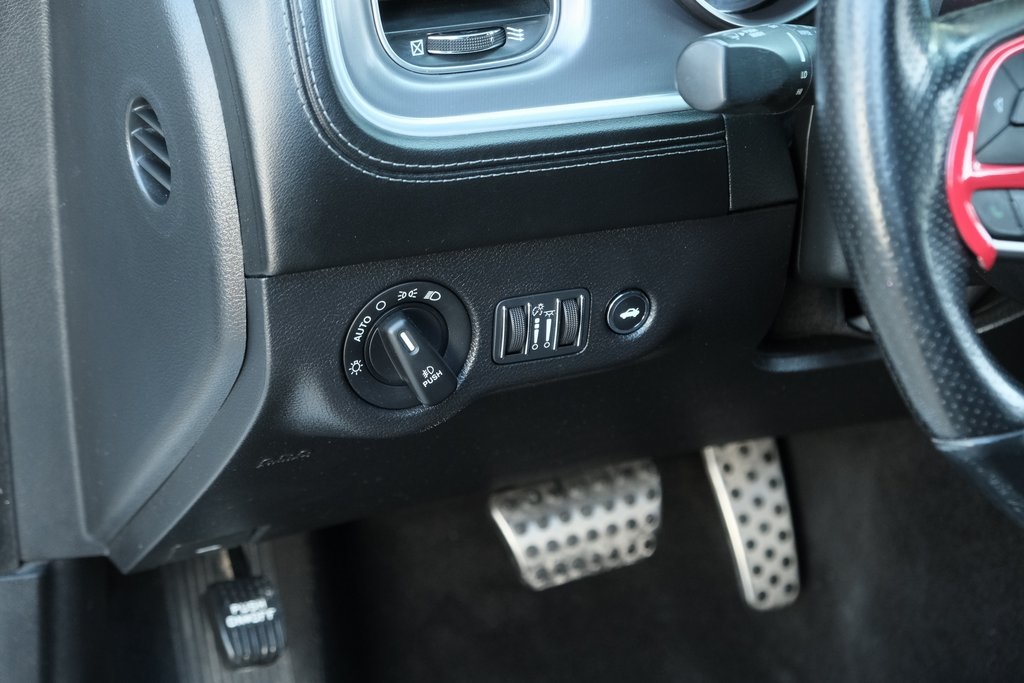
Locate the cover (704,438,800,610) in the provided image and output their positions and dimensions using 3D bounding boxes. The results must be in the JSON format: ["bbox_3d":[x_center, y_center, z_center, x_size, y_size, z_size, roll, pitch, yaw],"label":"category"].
[{"bbox_3d":[0.169,0.120,1.342,0.051,0.138,0.020,-6,-13,-20],"label":"cover"}]

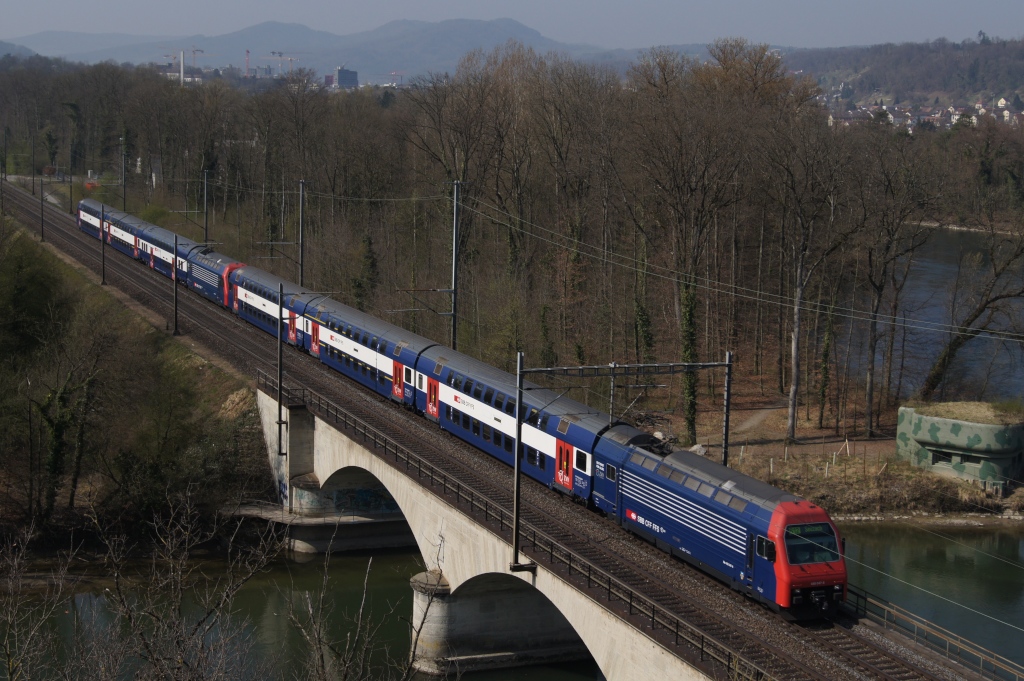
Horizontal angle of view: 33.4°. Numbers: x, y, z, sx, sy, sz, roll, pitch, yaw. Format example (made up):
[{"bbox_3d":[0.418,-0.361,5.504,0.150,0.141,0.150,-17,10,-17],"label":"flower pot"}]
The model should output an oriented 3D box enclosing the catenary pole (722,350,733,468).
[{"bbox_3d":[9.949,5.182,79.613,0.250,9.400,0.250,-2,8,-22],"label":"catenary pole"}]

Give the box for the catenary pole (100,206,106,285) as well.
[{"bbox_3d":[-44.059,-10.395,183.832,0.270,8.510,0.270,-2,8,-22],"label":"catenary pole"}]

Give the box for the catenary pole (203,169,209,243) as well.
[{"bbox_3d":[-33.607,-12.585,187.433,0.270,12.300,0.270,-2,8,-22],"label":"catenary pole"}]

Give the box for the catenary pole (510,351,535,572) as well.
[{"bbox_3d":[0.573,5.425,75.825,1.050,9.910,0.300,-2,8,-22],"label":"catenary pole"}]

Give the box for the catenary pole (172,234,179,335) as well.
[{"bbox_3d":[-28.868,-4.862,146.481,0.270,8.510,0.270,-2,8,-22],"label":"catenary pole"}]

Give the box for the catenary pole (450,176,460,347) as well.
[{"bbox_3d":[-3.901,-3.072,115.496,0.280,15.400,0.280,-2,8,-22],"label":"catenary pole"}]

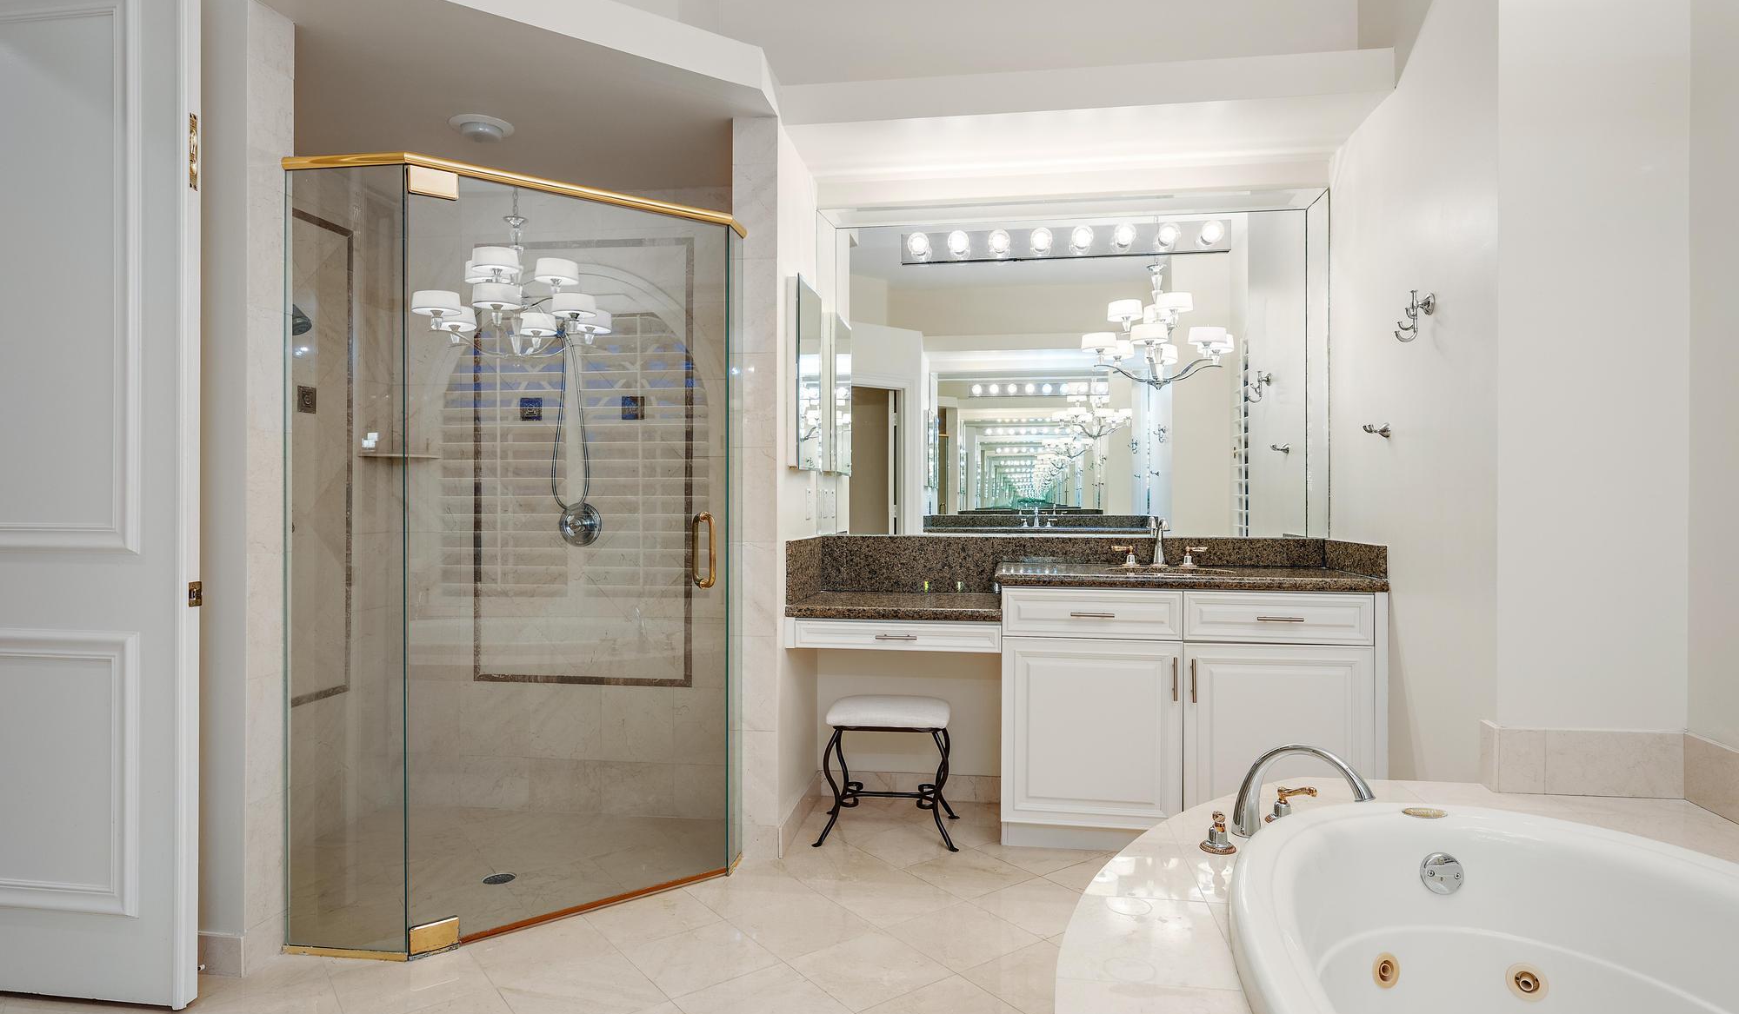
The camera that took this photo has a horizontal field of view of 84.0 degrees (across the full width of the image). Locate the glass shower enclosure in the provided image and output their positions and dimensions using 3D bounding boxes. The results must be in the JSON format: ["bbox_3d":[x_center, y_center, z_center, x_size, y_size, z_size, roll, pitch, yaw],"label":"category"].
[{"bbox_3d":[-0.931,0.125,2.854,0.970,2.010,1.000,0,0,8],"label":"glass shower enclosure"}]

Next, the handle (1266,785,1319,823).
[{"bbox_3d":[0.910,0.637,2.077,0.110,0.075,0.070,0,0,29],"label":"handle"}]

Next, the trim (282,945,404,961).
[{"bbox_3d":[-1.315,1.118,2.427,0.335,0.022,0.022,0,0,8],"label":"trim"}]

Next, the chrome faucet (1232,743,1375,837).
[{"bbox_3d":[0.854,0.574,1.920,0.060,0.200,0.283,0,0,-41],"label":"chrome faucet"}]

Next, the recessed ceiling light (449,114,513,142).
[{"bbox_3d":[-1.257,-1.220,3.134,0.210,0.034,0.210,0,0,8],"label":"recessed ceiling light"}]

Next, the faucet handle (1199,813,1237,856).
[{"bbox_3d":[0.687,0.637,1.893,0.070,0.075,0.102,0,0,12],"label":"faucet handle"}]

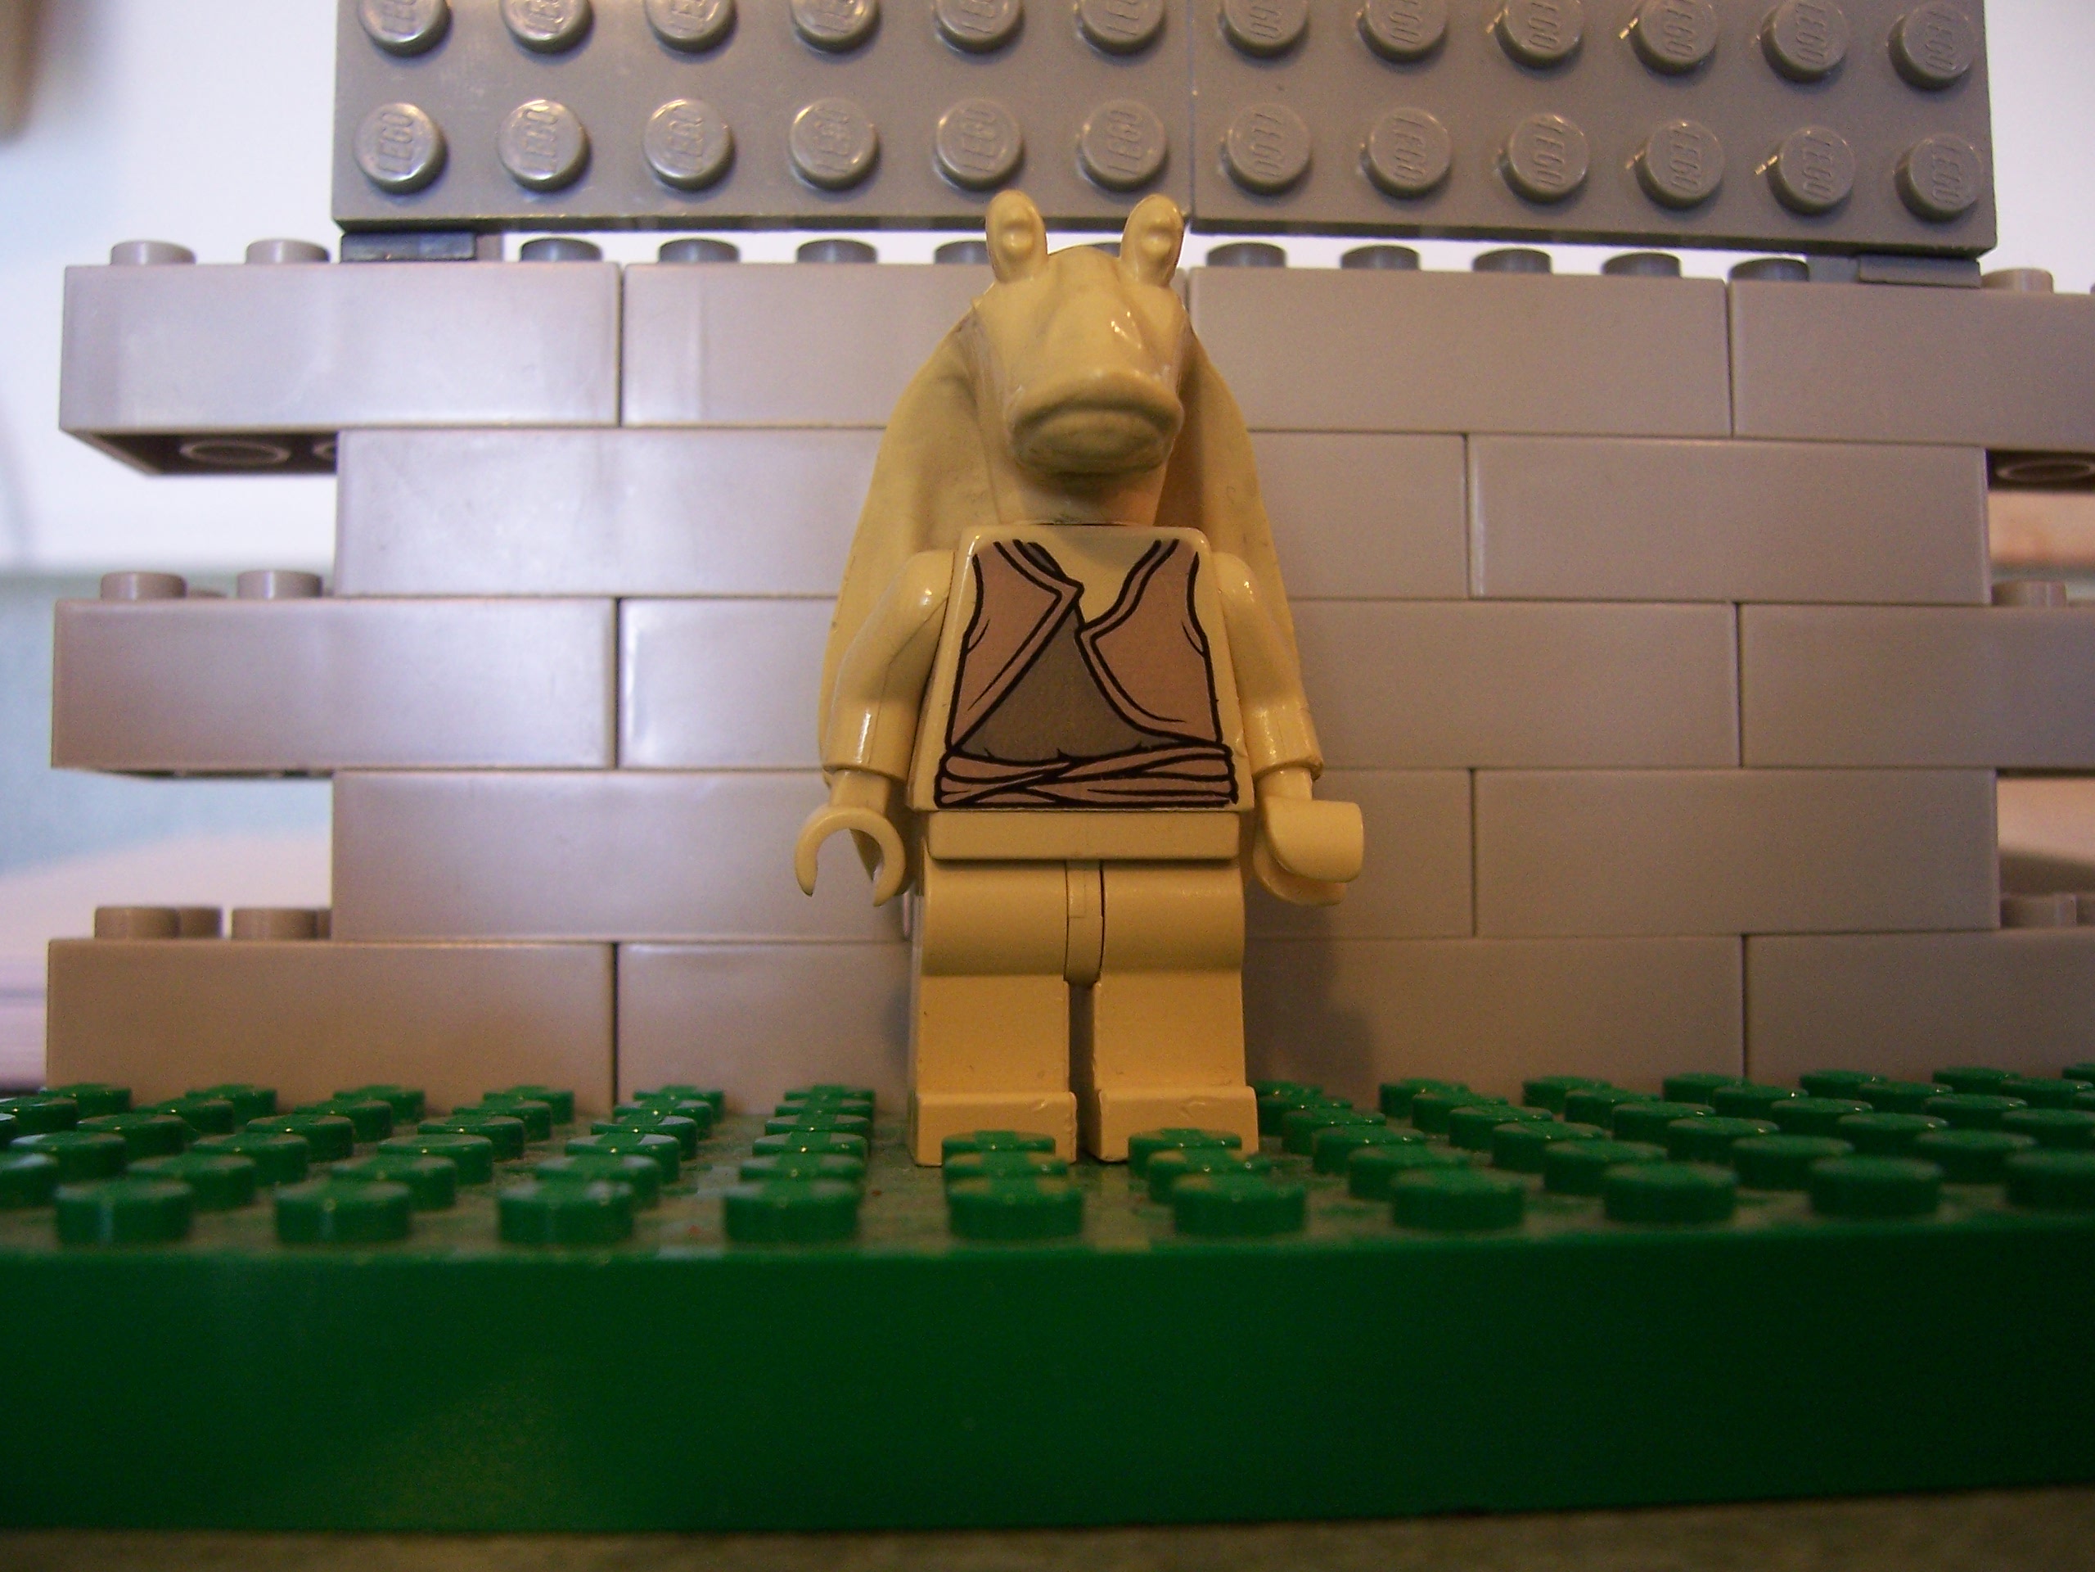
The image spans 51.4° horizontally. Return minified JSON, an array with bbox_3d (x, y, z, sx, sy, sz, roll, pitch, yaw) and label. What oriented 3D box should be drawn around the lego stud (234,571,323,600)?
[{"bbox_3d":[-0.044,-0.011,0.126,0.005,0.002,0.005,0,-3,-3],"label":"lego stud"}]

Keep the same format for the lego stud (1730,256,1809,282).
[{"bbox_3d":[0.043,-0.030,0.131,0.005,0.002,0.005,0,-3,-3],"label":"lego stud"}]

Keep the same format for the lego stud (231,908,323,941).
[{"bbox_3d":[-0.044,0.008,0.125,0.005,0.002,0.005,0,-2,-3],"label":"lego stud"}]

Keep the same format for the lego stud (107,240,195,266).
[{"bbox_3d":[-0.052,-0.030,0.126,0.005,0.002,0.005,0,-2,-3],"label":"lego stud"}]

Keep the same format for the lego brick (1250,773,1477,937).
[{"bbox_3d":[0.008,0.004,0.132,0.032,0.010,0.016,0,-2,-3],"label":"lego brick"}]

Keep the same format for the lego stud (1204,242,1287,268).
[{"bbox_3d":[0.012,-0.031,0.129,0.005,0.002,0.005,0,-3,-3],"label":"lego stud"}]

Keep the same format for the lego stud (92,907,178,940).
[{"bbox_3d":[-0.052,0.008,0.124,0.005,0.002,0.005,0,-3,-3],"label":"lego stud"}]

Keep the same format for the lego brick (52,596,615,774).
[{"bbox_3d":[-0.041,-0.005,0.130,0.032,0.010,0.016,0,-2,-3],"label":"lego brick"}]

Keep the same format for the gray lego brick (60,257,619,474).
[{"bbox_3d":[-0.040,-0.025,0.131,0.032,0.010,0.016,0,-2,-3],"label":"gray lego brick"}]

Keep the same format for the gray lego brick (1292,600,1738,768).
[{"bbox_3d":[0.024,-0.005,0.132,0.032,0.010,0.016,0,-3,-3],"label":"gray lego brick"}]

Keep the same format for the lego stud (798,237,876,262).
[{"bbox_3d":[-0.012,-0.031,0.128,0.005,0.002,0.005,0,-2,-3],"label":"lego stud"}]

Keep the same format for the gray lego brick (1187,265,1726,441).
[{"bbox_3d":[0.024,-0.025,0.133,0.032,0.010,0.016,0,-3,-3],"label":"gray lego brick"}]

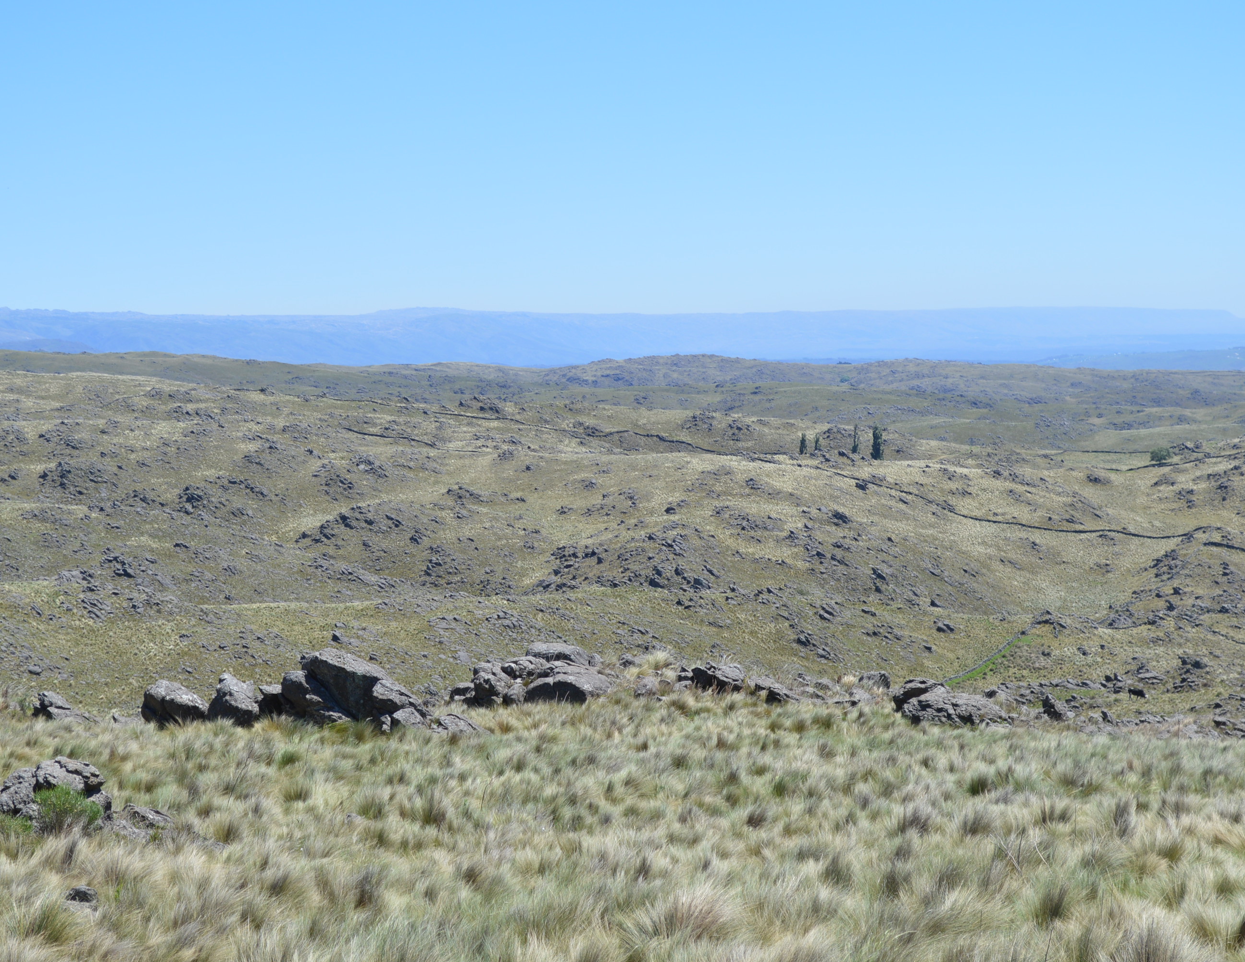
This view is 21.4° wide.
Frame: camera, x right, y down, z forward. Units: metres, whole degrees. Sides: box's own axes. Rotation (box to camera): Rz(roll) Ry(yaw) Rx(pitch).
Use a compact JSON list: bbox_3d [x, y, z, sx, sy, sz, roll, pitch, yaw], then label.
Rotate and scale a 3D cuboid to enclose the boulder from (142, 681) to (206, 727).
[{"bbox_3d":[-6.747,3.347,49.500,0.983,0.690,0.835,0,3,0],"label":"boulder"}]

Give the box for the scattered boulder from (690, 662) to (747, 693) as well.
[{"bbox_3d":[1.707,3.494,58.500,0.964,0.534,0.723,0,3,0],"label":"scattered boulder"}]

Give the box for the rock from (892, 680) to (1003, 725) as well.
[{"bbox_3d":[5.043,3.440,51.000,1.733,0.714,1.213,0,3,0],"label":"rock"}]

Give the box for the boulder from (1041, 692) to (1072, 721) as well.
[{"bbox_3d":[7.637,4.002,58.000,0.546,0.495,0.546,0,3,0],"label":"boulder"}]

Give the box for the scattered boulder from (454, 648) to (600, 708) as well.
[{"bbox_3d":[-1.615,3.354,56.000,2.431,0.967,1.750,0,3,0],"label":"scattered boulder"}]

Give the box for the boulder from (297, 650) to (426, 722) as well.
[{"bbox_3d":[-3.940,3.098,50.000,1.884,1.087,1.319,0,3,0],"label":"boulder"}]

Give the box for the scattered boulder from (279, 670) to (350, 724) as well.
[{"bbox_3d":[-4.631,3.254,49.500,1.033,0.812,0.878,0,3,0],"label":"scattered boulder"}]

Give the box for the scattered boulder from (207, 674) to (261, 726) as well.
[{"bbox_3d":[-5.787,3.271,49.000,0.775,0.774,0.736,0,3,0],"label":"scattered boulder"}]

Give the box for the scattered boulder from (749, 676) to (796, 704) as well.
[{"bbox_3d":[2.580,3.588,56.500,0.817,0.479,0.613,0,3,0],"label":"scattered boulder"}]

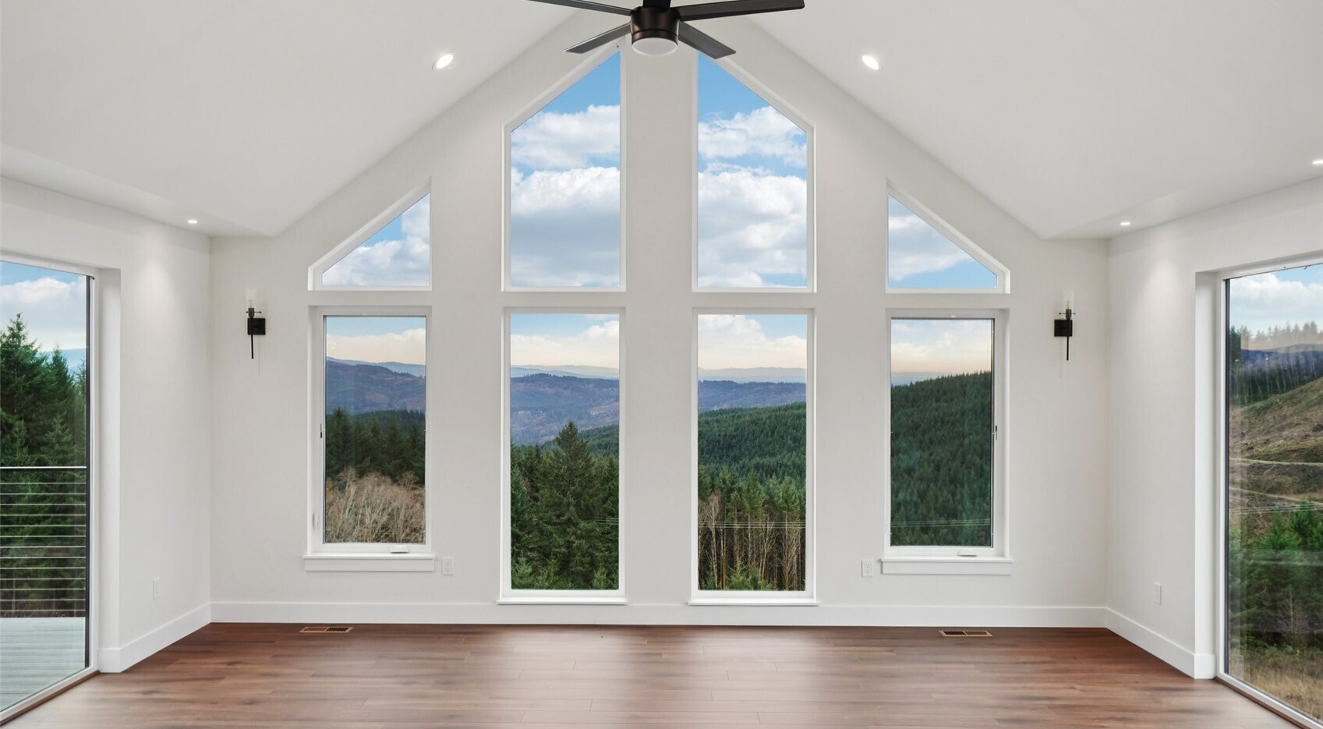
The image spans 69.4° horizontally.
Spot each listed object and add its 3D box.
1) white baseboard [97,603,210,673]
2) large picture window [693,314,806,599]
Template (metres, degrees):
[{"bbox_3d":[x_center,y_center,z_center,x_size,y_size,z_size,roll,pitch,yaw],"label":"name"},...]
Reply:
[{"bbox_3d":[-3.210,1.735,6.132,0.130,0.140,1.100,0,0,0],"label":"white baseboard"},{"bbox_3d":[0.577,0.571,6.100,0.739,1.815,0.100,0,0,0],"label":"large picture window"}]

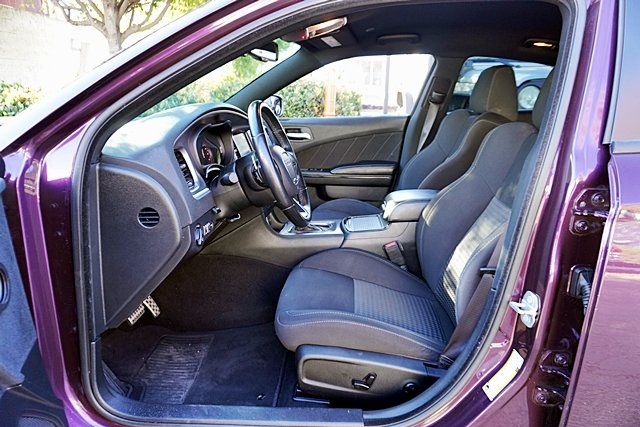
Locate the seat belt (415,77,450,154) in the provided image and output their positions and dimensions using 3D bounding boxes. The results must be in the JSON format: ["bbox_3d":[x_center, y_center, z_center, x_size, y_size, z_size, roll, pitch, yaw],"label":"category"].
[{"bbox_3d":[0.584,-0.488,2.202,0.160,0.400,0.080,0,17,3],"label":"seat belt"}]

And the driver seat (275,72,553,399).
[{"bbox_3d":[0.322,-0.056,1.232,0.900,0.780,0.540,0,17,3],"label":"driver seat"}]

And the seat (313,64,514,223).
[{"bbox_3d":[0.391,-0.213,1.991,0.900,0.900,0.540,0,17,3],"label":"seat"}]

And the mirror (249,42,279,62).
[{"bbox_3d":[-0.194,-0.576,1.503,0.050,0.072,0.250,8,18,11],"label":"mirror"}]

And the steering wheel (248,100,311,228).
[{"bbox_3d":[-0.132,-0.134,1.235,0.110,0.380,0.380,-20,15,9],"label":"steering wheel"}]

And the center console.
[{"bbox_3d":[0.193,0.066,1.680,0.760,0.310,0.260,0,17,3],"label":"center console"}]

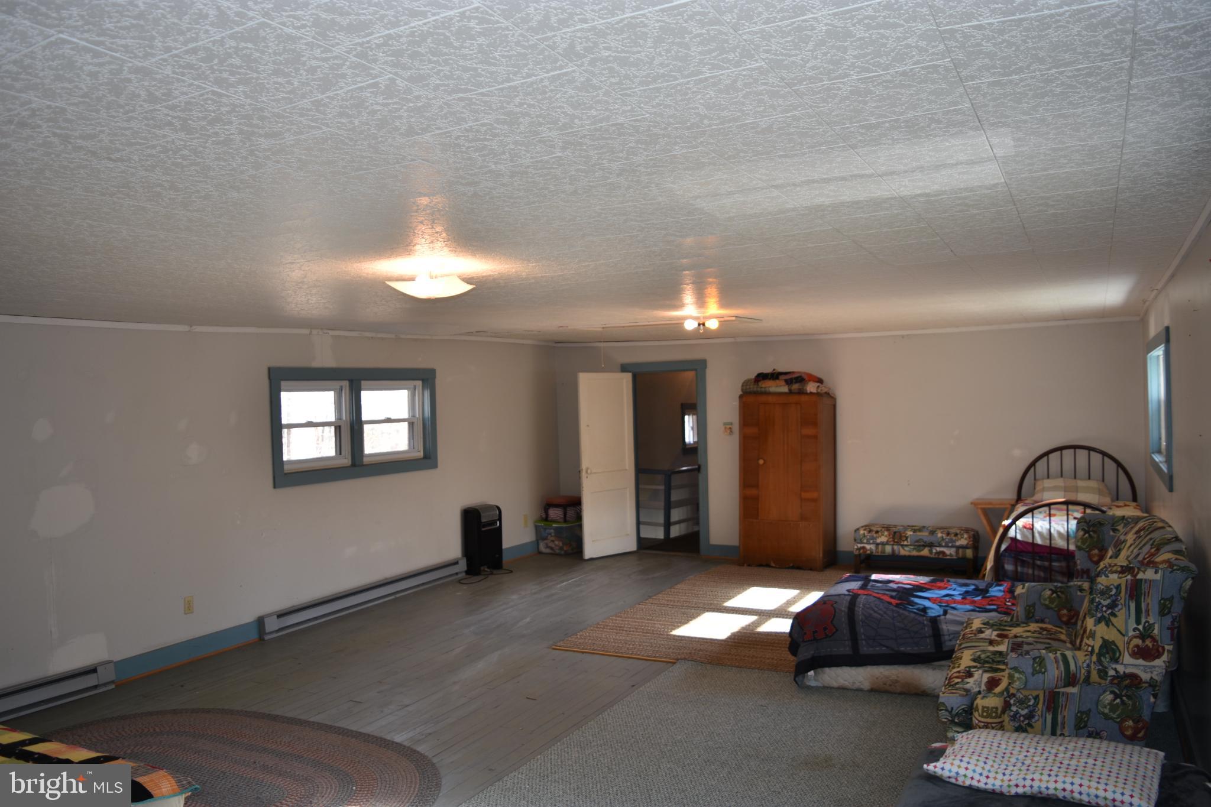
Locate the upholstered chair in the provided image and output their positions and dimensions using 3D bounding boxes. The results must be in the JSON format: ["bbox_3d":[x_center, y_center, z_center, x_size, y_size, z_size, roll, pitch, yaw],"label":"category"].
[{"bbox_3d":[2.075,1.149,4.187,0.890,1.080,1.450,-1,0,26],"label":"upholstered chair"}]

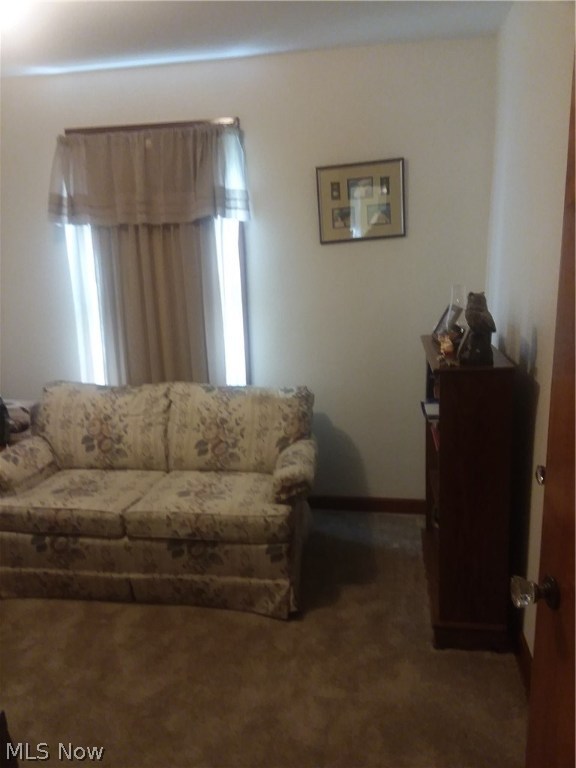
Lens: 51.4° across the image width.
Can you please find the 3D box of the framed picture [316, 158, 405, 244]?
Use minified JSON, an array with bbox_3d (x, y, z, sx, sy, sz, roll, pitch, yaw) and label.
[{"bbox_3d":[0.391,-0.970,3.195,0.455,0.397,0.030,-2,9,10],"label":"framed picture"}]

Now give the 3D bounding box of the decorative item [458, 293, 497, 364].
[{"bbox_3d":[0.653,-0.188,2.043,0.110,0.252,0.100,-6,11,-25],"label":"decorative item"}]

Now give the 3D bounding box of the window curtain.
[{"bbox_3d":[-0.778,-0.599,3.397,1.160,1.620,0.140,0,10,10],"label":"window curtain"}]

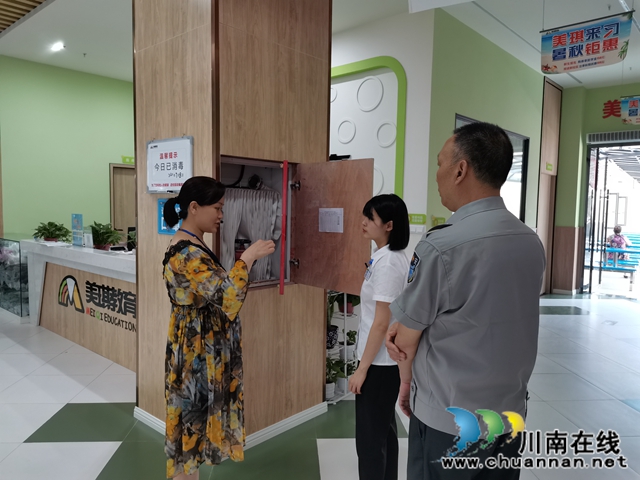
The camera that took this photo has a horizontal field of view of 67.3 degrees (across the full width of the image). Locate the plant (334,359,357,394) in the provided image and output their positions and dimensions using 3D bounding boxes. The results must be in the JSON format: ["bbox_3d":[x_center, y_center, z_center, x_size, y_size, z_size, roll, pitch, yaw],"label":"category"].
[{"bbox_3d":[0.203,1.063,3.830,0.200,0.285,0.200,1,4,-3],"label":"plant"}]

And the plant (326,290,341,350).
[{"bbox_3d":[0.074,0.626,3.740,0.190,0.430,0.190,1,4,-3],"label":"plant"}]

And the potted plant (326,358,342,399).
[{"bbox_3d":[0.066,1.057,3.740,0.200,0.310,0.200,1,4,-3],"label":"potted plant"}]

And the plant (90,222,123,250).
[{"bbox_3d":[-2.181,-0.042,4.900,0.310,0.290,0.300,1,4,-3],"label":"plant"}]

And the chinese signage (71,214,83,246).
[{"bbox_3d":[-2.667,-0.106,5.290,0.210,0.340,0.060,4,5,31],"label":"chinese signage"}]

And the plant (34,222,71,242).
[{"bbox_3d":[-3.244,-0.103,5.830,0.410,0.240,0.390,1,4,-3],"label":"plant"}]

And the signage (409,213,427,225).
[{"bbox_3d":[1.032,-0.223,5.189,0.240,0.112,0.020,5,6,41],"label":"signage"}]

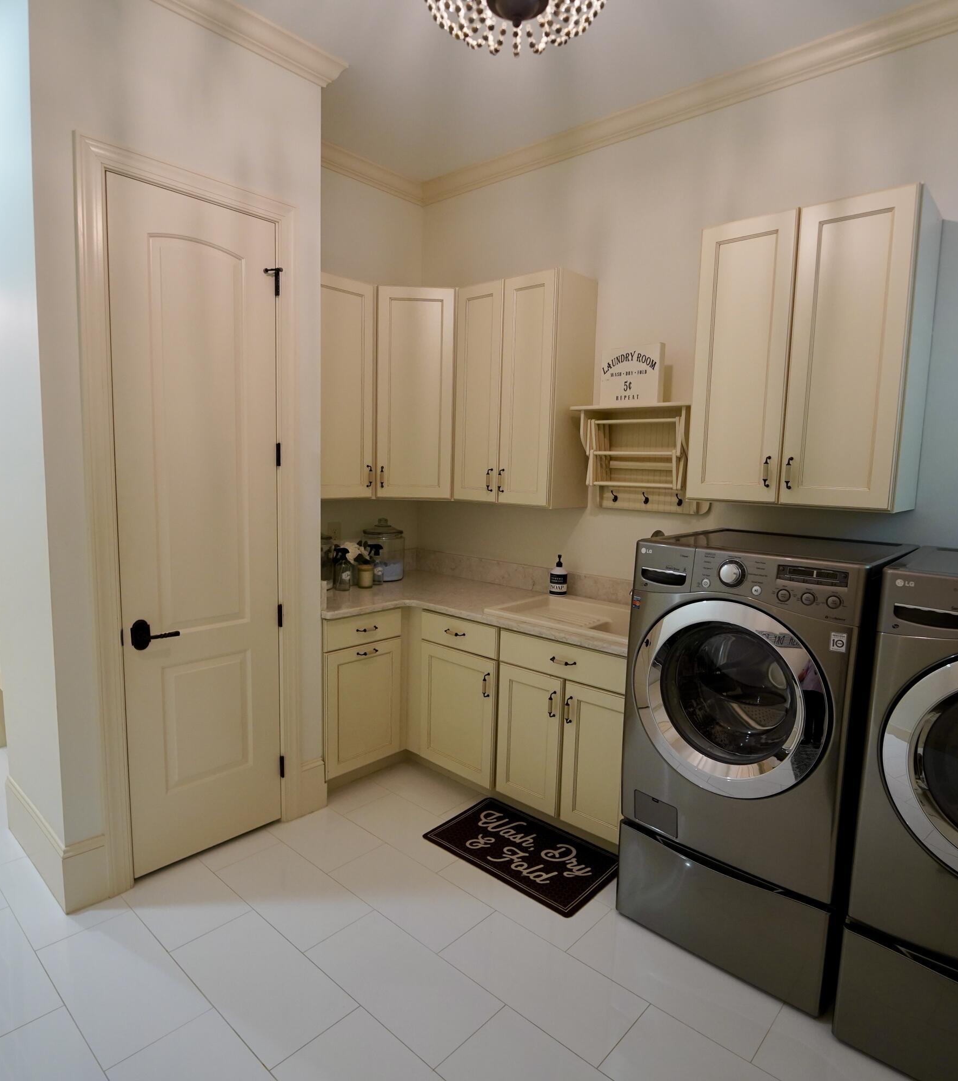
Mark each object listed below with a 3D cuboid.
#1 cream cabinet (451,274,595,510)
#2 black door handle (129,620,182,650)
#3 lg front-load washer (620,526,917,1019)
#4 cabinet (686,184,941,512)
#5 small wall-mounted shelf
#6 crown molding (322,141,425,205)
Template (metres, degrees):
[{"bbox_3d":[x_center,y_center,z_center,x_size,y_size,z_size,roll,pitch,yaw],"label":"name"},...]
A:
[{"bbox_3d":[0.224,-0.738,3.252,0.635,1.110,0.345,7,8,41],"label":"cream cabinet"},{"bbox_3d":[-1.173,0.339,2.292,0.062,0.105,0.160,7,8,41],"label":"black door handle"},{"bbox_3d":[1.033,0.685,2.291,0.680,1.345,0.790,7,8,41],"label":"lg front-load washer"},{"bbox_3d":[1.221,-0.638,2.356,0.690,1.025,0.375,7,8,41],"label":"cabinet"},{"bbox_3d":[0.735,-0.374,2.907,0.600,0.480,0.230,7,8,41],"label":"small wall-mounted shelf"},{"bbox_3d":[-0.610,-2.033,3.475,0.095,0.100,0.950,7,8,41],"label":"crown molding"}]

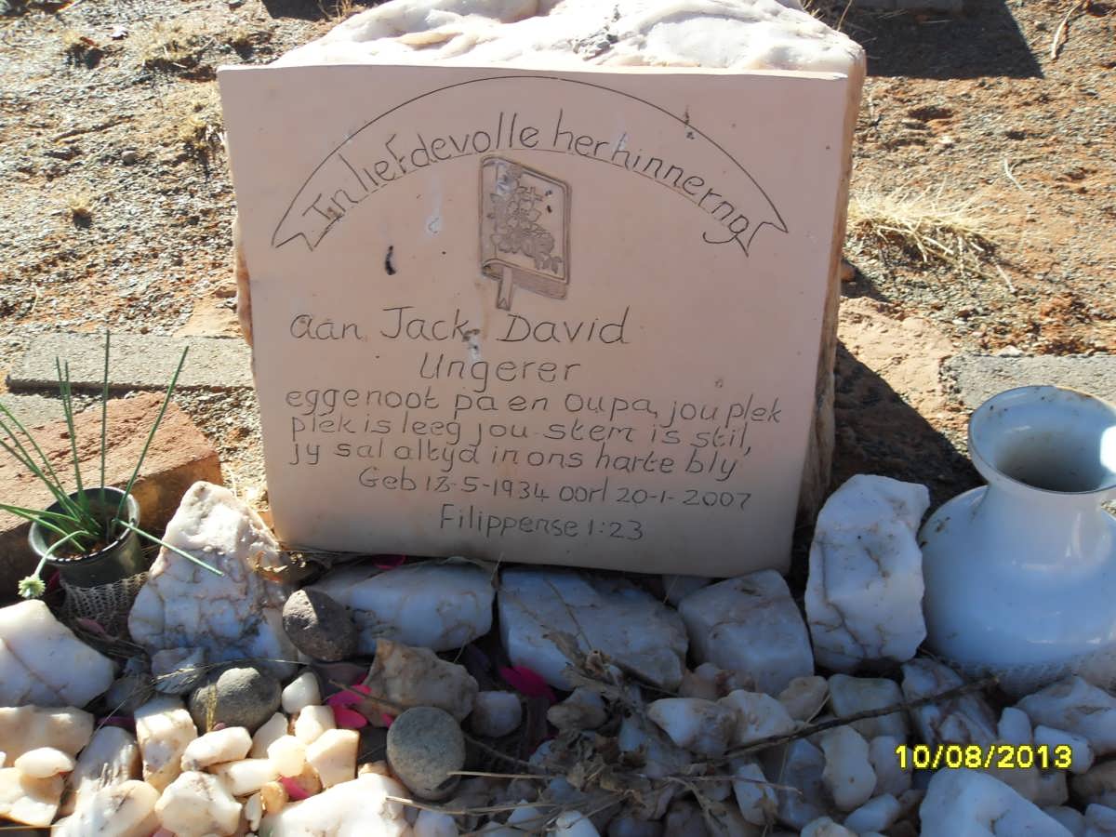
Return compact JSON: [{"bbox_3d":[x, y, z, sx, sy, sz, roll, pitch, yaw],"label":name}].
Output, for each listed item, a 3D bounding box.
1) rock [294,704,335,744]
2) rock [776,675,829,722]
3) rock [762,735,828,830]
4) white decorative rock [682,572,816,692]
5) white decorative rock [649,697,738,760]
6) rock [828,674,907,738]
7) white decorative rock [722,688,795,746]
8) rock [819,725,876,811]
[{"bbox_3d":[-0.205,0.260,0.951,0.034,0.033,0.033,-1,33,0],"label":"rock"},{"bbox_3d":[0.211,0.242,0.974,0.043,0.034,0.038,-9,39,-12],"label":"rock"},{"bbox_3d":[0.201,0.307,0.950,0.054,0.056,0.066,-1,34,0],"label":"rock"},{"bbox_3d":[0.176,0.202,1.056,0.119,0.098,0.108,-1,34,0],"label":"white decorative rock"},{"bbox_3d":[0.117,0.273,0.992,0.078,0.043,0.047,-1,34,0],"label":"white decorative rock"},{"bbox_3d":[0.266,0.249,0.968,0.067,0.047,0.051,-1,33,0],"label":"rock"},{"bbox_3d":[0.170,0.254,0.958,0.066,0.041,0.047,0,38,0],"label":"white decorative rock"},{"bbox_3d":[0.233,0.282,0.909,0.044,0.057,0.054,-1,33,0],"label":"rock"}]

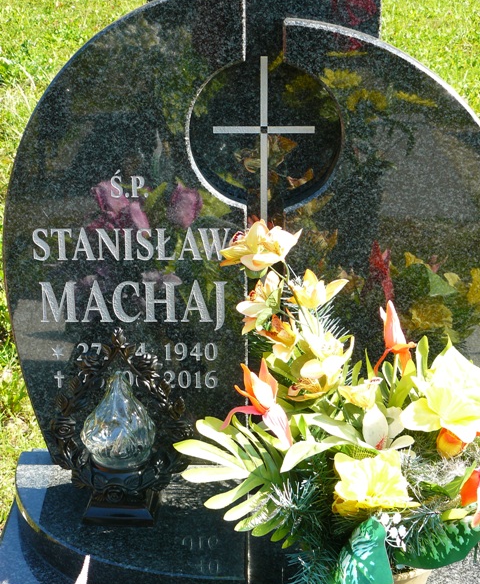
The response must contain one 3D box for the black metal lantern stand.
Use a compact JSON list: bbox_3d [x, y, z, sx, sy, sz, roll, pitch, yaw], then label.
[{"bbox_3d":[-0.178,0.189,1.998,0.215,0.309,0.119,2,28,4],"label":"black metal lantern stand"}]

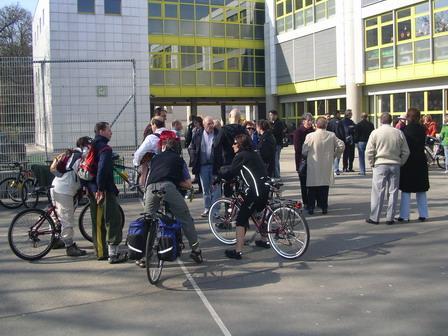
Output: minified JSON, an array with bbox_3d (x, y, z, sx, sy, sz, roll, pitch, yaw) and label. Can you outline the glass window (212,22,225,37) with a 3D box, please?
[{"bbox_3d":[-0.343,-9.307,32.251,0.980,1.014,0.120,-4,7,-25],"label":"glass window"}]

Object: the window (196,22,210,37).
[{"bbox_3d":[-1.496,-9.686,33.558,1.087,1.096,0.100,-4,6,-22],"label":"window"}]

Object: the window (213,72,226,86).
[{"bbox_3d":[-0.320,-6.349,34.351,1.049,1.097,0.100,-4,6,-22],"label":"window"}]

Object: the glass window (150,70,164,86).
[{"bbox_3d":[-4.553,-6.108,32.738,1.003,1.128,0.100,-4,6,-24],"label":"glass window"}]

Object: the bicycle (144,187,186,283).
[{"bbox_3d":[-0.721,0.686,5.596,0.600,1.020,1.720,-1,6,5],"label":"bicycle"}]

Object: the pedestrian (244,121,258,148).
[{"bbox_3d":[0.569,-0.145,9.900,0.480,1.640,0.320,-1,5,6],"label":"pedestrian"}]

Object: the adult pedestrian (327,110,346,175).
[{"bbox_3d":[3.101,-0.703,13.200,0.420,1.770,0.520,-6,7,-35],"label":"adult pedestrian"}]

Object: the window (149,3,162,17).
[{"bbox_3d":[-4.339,-10.007,30.292,0.934,0.900,0.120,-4,7,-25],"label":"window"}]

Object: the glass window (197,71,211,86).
[{"bbox_3d":[-1.405,-6.289,33.913,1.083,1.111,0.100,-4,6,-22],"label":"glass window"}]

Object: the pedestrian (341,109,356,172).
[{"bbox_3d":[3.562,-0.701,13.700,0.400,1.500,0.480,0,6,15],"label":"pedestrian"}]

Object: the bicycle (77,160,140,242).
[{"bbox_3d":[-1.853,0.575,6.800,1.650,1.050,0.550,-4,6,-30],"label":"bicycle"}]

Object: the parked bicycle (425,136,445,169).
[{"bbox_3d":[6.618,-0.476,15.200,1.700,1.050,0.560,-1,6,-1],"label":"parked bicycle"}]

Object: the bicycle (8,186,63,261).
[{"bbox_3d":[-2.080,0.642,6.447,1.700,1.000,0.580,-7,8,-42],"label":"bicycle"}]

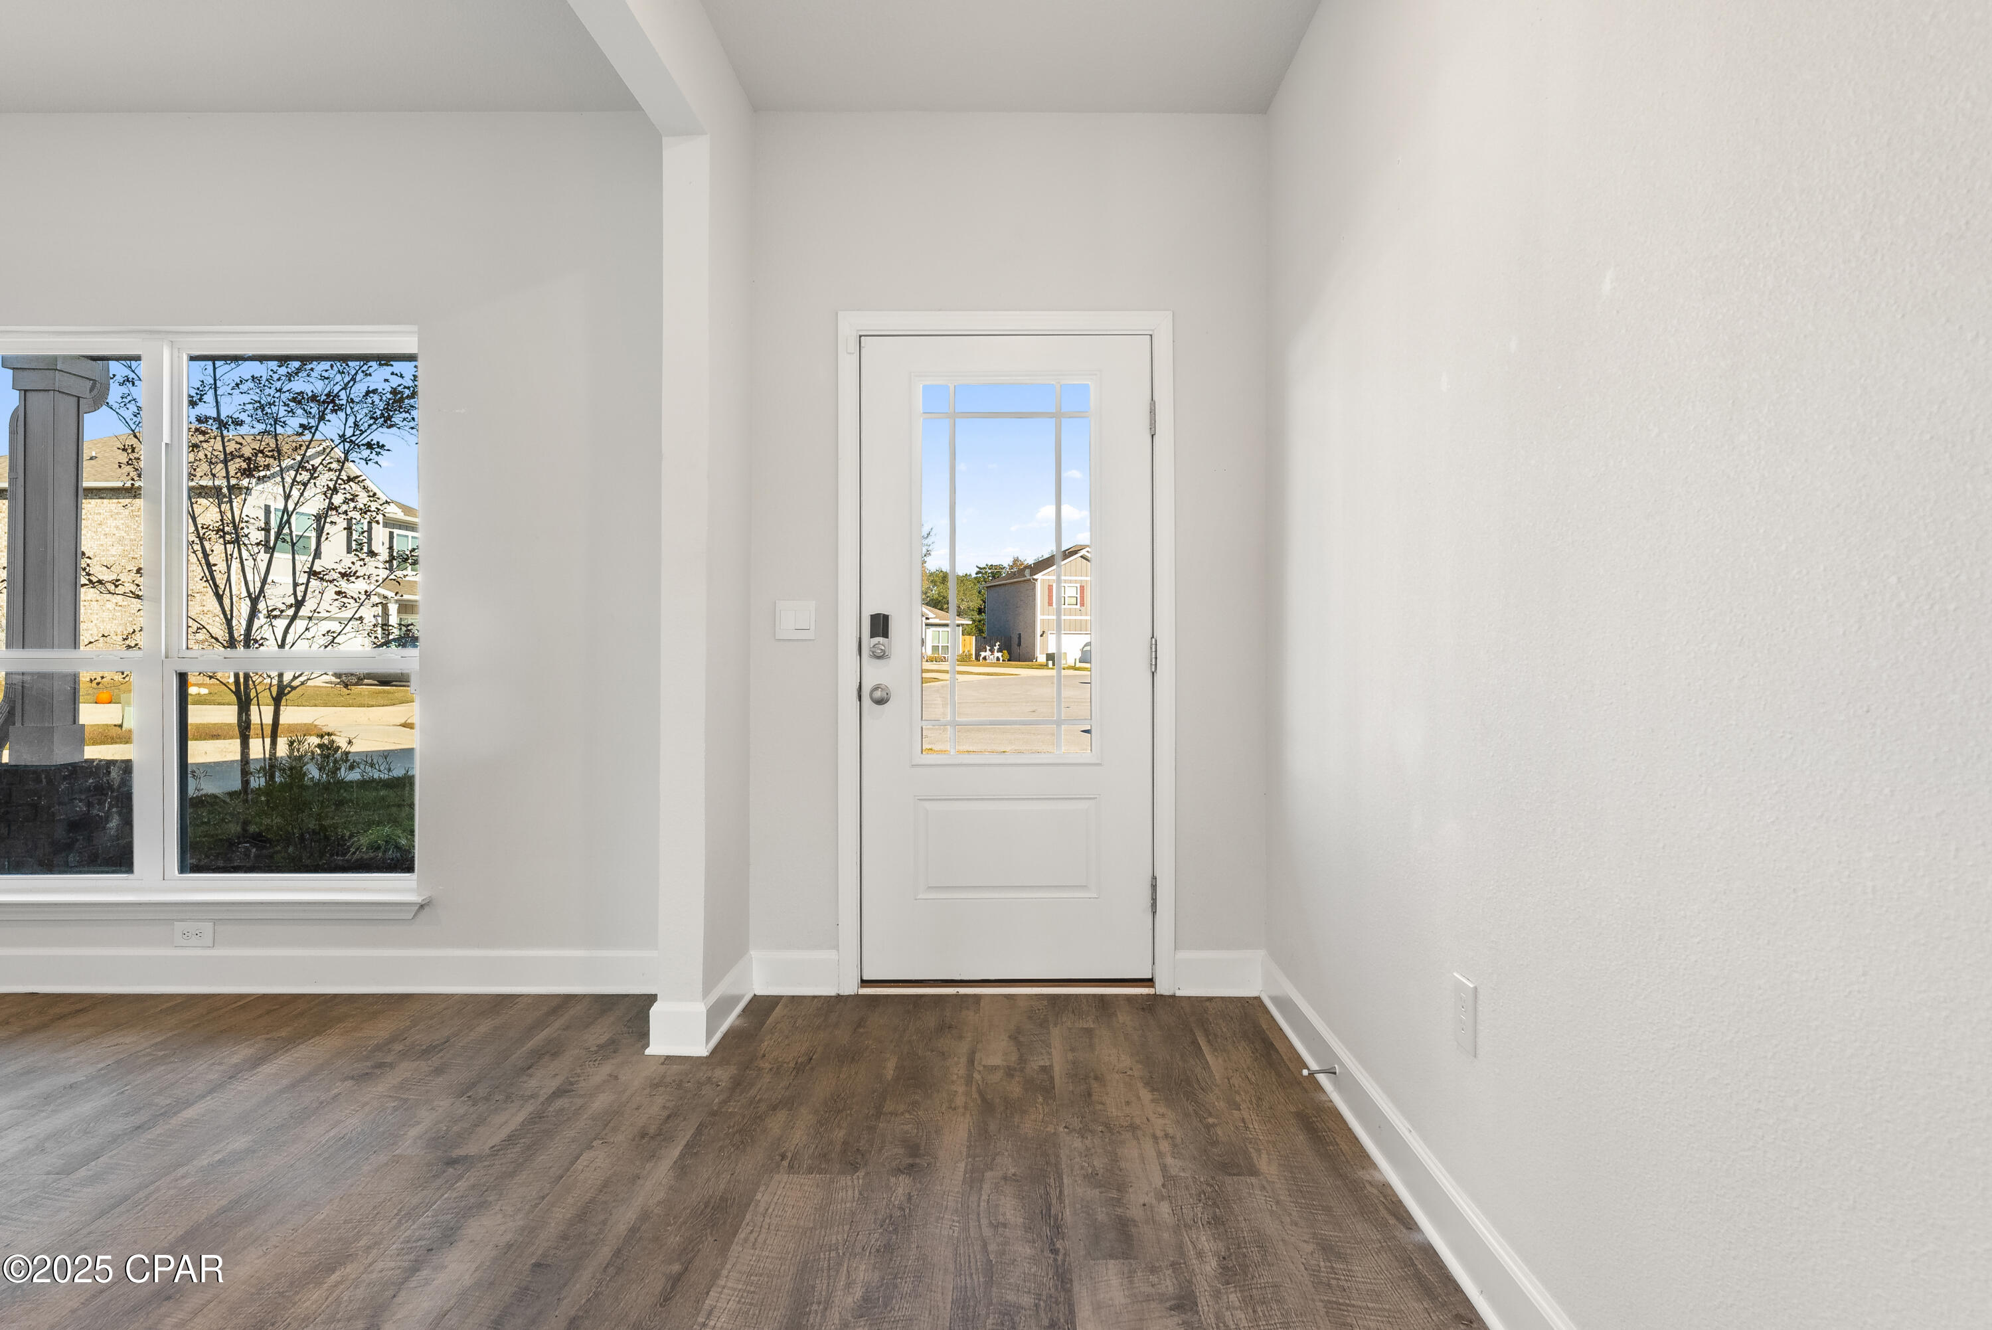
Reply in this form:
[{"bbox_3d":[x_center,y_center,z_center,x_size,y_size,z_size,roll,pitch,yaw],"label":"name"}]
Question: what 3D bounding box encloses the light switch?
[{"bbox_3d":[-0.622,-0.137,3.263,0.123,0.123,0.012,0,1,1],"label":"light switch"}]

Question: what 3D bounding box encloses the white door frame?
[{"bbox_3d":[0.030,-0.040,3.290,1.040,2.115,0.100,0,1,1],"label":"white door frame"}]

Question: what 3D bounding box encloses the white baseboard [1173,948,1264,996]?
[{"bbox_3d":[0.692,0.955,3.258,0.272,0.140,0.022,0,1,1],"label":"white baseboard"}]

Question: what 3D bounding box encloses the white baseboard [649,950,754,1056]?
[{"bbox_3d":[-0.831,0.958,3.000,0.165,0.140,0.510,0,1,0],"label":"white baseboard"}]

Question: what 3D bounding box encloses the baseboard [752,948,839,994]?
[{"bbox_3d":[-0.619,0.955,3.258,0.265,0.140,0.022,0,1,1],"label":"baseboard"}]

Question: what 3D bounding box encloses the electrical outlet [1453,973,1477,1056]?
[{"bbox_3d":[0.813,0.609,1.825,0.009,0.123,0.078,0,1,1],"label":"electrical outlet"}]

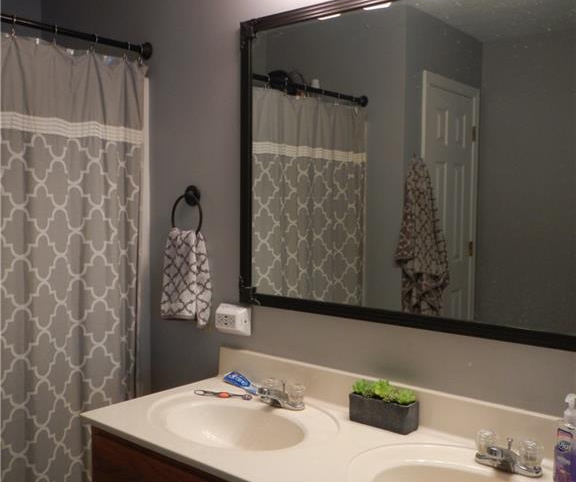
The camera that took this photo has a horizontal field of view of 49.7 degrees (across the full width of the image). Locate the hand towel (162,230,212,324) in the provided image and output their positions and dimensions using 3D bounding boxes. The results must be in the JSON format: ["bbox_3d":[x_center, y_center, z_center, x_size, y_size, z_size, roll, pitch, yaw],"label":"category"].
[{"bbox_3d":[-0.370,0.126,2.229,0.233,0.350,0.074,3,4,39],"label":"hand towel"}]

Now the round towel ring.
[{"bbox_3d":[-0.356,-0.100,2.226,0.165,0.194,0.052,3,4,39],"label":"round towel ring"}]

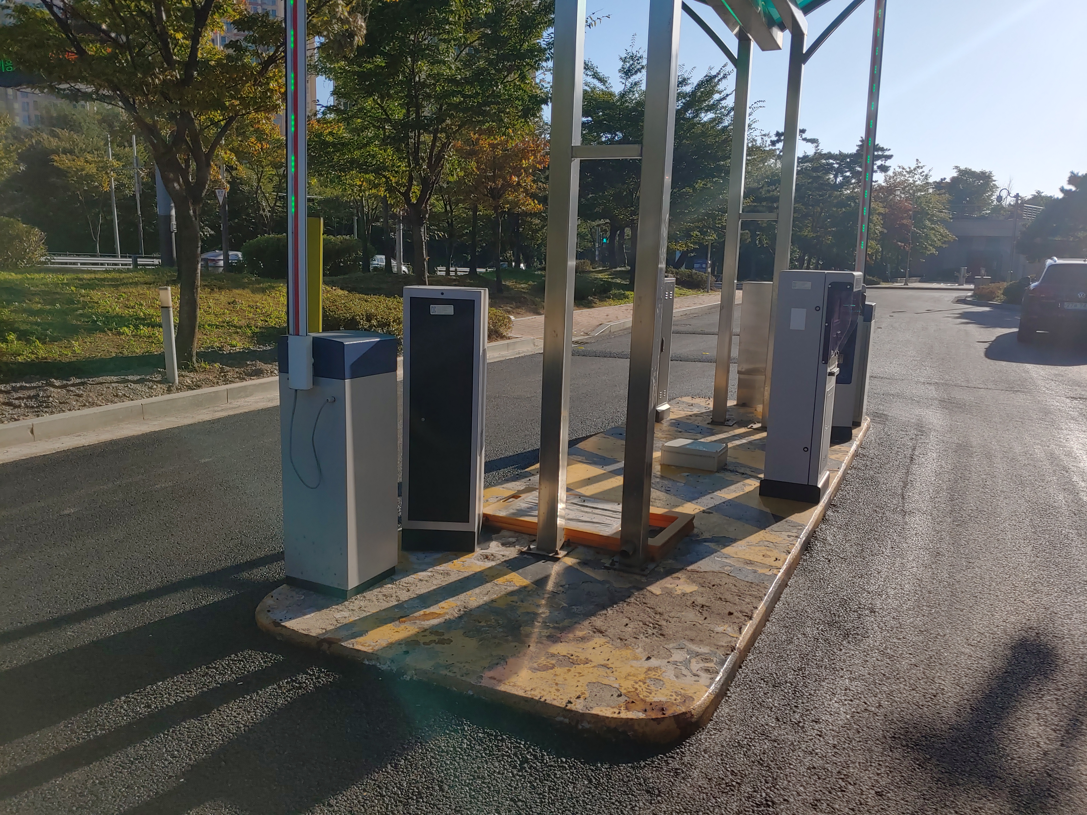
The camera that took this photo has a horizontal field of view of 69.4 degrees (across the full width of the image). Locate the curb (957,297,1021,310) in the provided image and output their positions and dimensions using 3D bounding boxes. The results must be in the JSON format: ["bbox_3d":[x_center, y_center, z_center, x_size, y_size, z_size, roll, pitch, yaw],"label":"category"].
[{"bbox_3d":[15.714,-3.586,27.482,0.400,0.170,4.352,2,12,-2],"label":"curb"}]

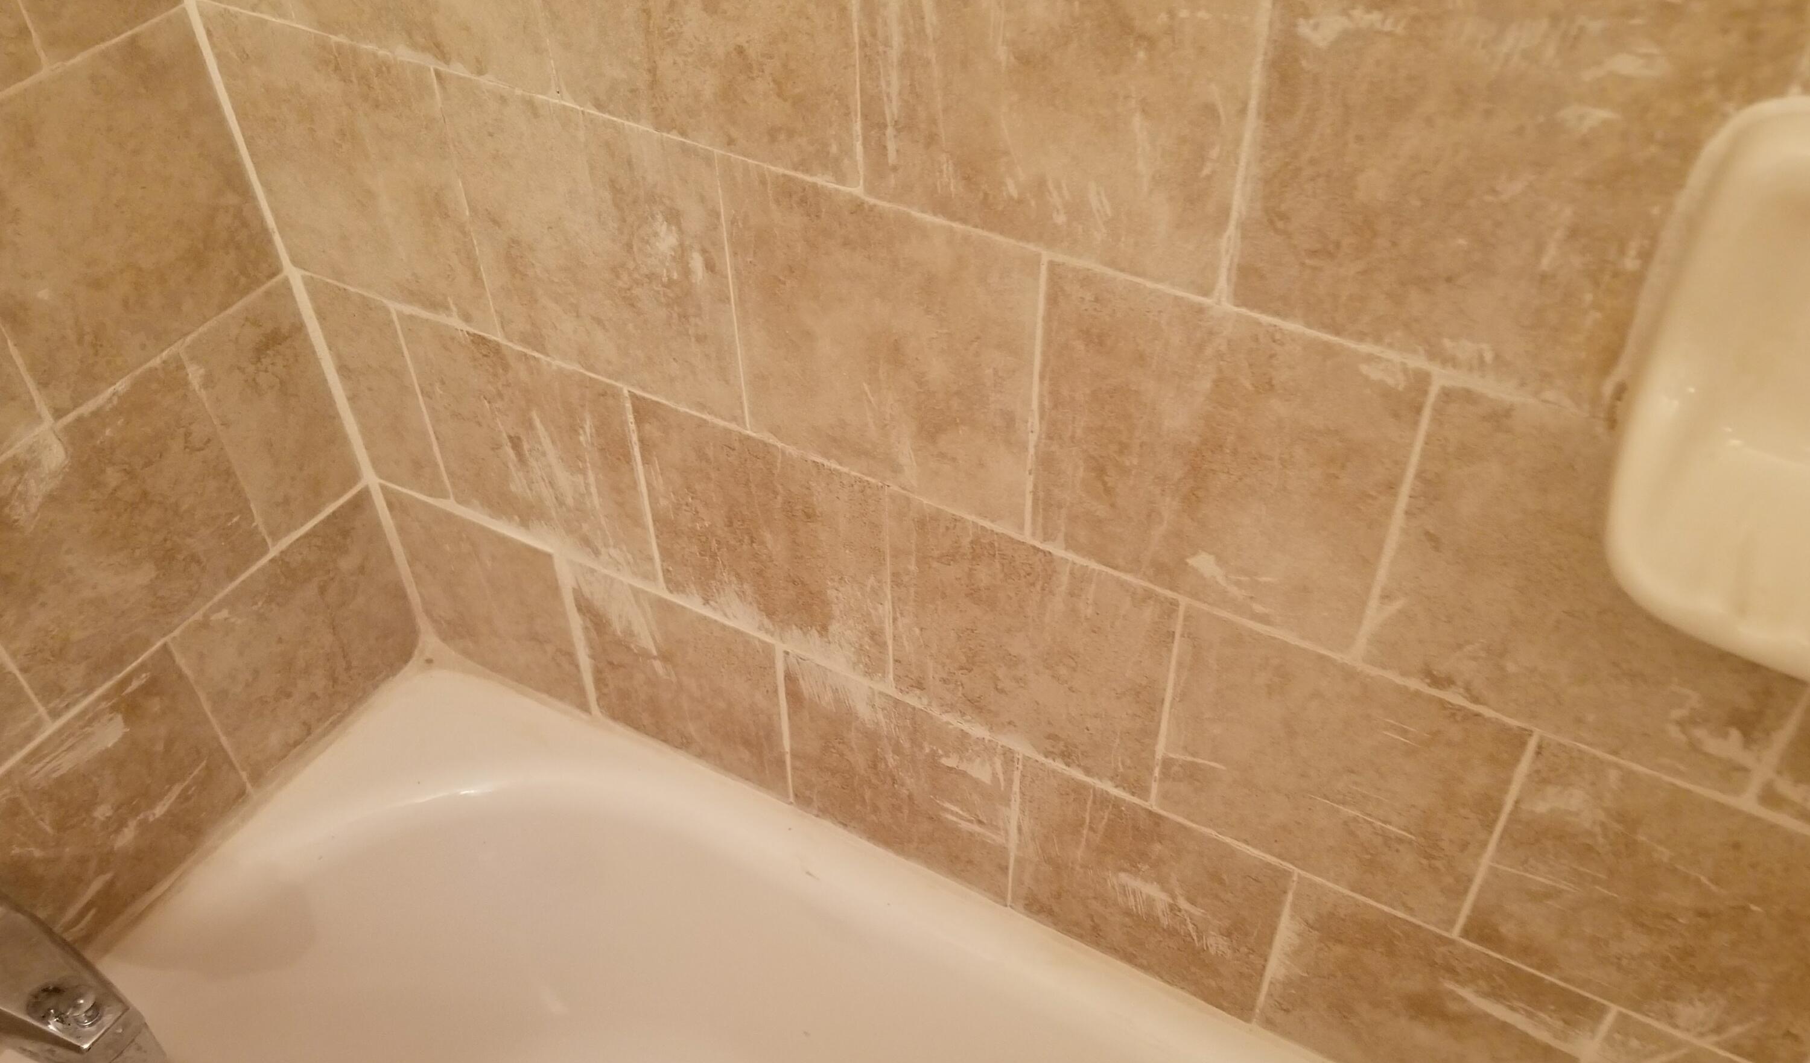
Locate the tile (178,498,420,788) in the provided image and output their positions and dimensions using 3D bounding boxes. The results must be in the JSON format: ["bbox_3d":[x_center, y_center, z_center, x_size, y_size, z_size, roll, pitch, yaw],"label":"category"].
[{"bbox_3d":[-0.395,0.069,0.894,0.009,0.150,0.152,21,48,20],"label":"tile"}]

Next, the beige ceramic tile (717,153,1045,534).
[{"bbox_3d":[-0.009,-0.080,0.601,0.150,0.150,0.009,21,48,20],"label":"beige ceramic tile"}]

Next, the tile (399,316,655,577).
[{"bbox_3d":[-0.213,-0.049,0.784,0.155,0.150,0.009,21,48,20],"label":"tile"}]

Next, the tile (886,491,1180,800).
[{"bbox_3d":[0.061,0.056,0.679,0.151,0.149,0.009,21,48,20],"label":"tile"}]

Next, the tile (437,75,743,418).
[{"bbox_3d":[-0.145,-0.134,0.651,0.153,0.150,0.009,21,48,20],"label":"tile"}]

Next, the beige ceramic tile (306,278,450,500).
[{"bbox_3d":[-0.316,-0.085,0.826,0.069,0.152,0.009,21,48,20],"label":"beige ceramic tile"}]

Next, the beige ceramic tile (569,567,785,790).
[{"bbox_3d":[-0.142,0.094,0.867,0.154,0.153,0.009,21,48,20],"label":"beige ceramic tile"}]

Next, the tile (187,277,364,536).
[{"bbox_3d":[-0.375,-0.068,0.811,0.009,0.153,0.074,21,48,20],"label":"tile"}]

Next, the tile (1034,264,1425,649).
[{"bbox_3d":[0.124,-0.029,0.550,0.151,0.149,0.009,21,48,20],"label":"tile"}]

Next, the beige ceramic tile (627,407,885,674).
[{"bbox_3d":[-0.074,0.004,0.730,0.152,0.149,0.009,21,48,20],"label":"beige ceramic tile"}]

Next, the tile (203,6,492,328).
[{"bbox_3d":[-0.282,-0.185,0.705,0.151,0.151,0.009,21,48,20],"label":"tile"}]

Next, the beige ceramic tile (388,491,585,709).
[{"bbox_3d":[-0.280,0.045,0.924,0.151,0.153,0.009,21,48,20],"label":"beige ceramic tile"}]

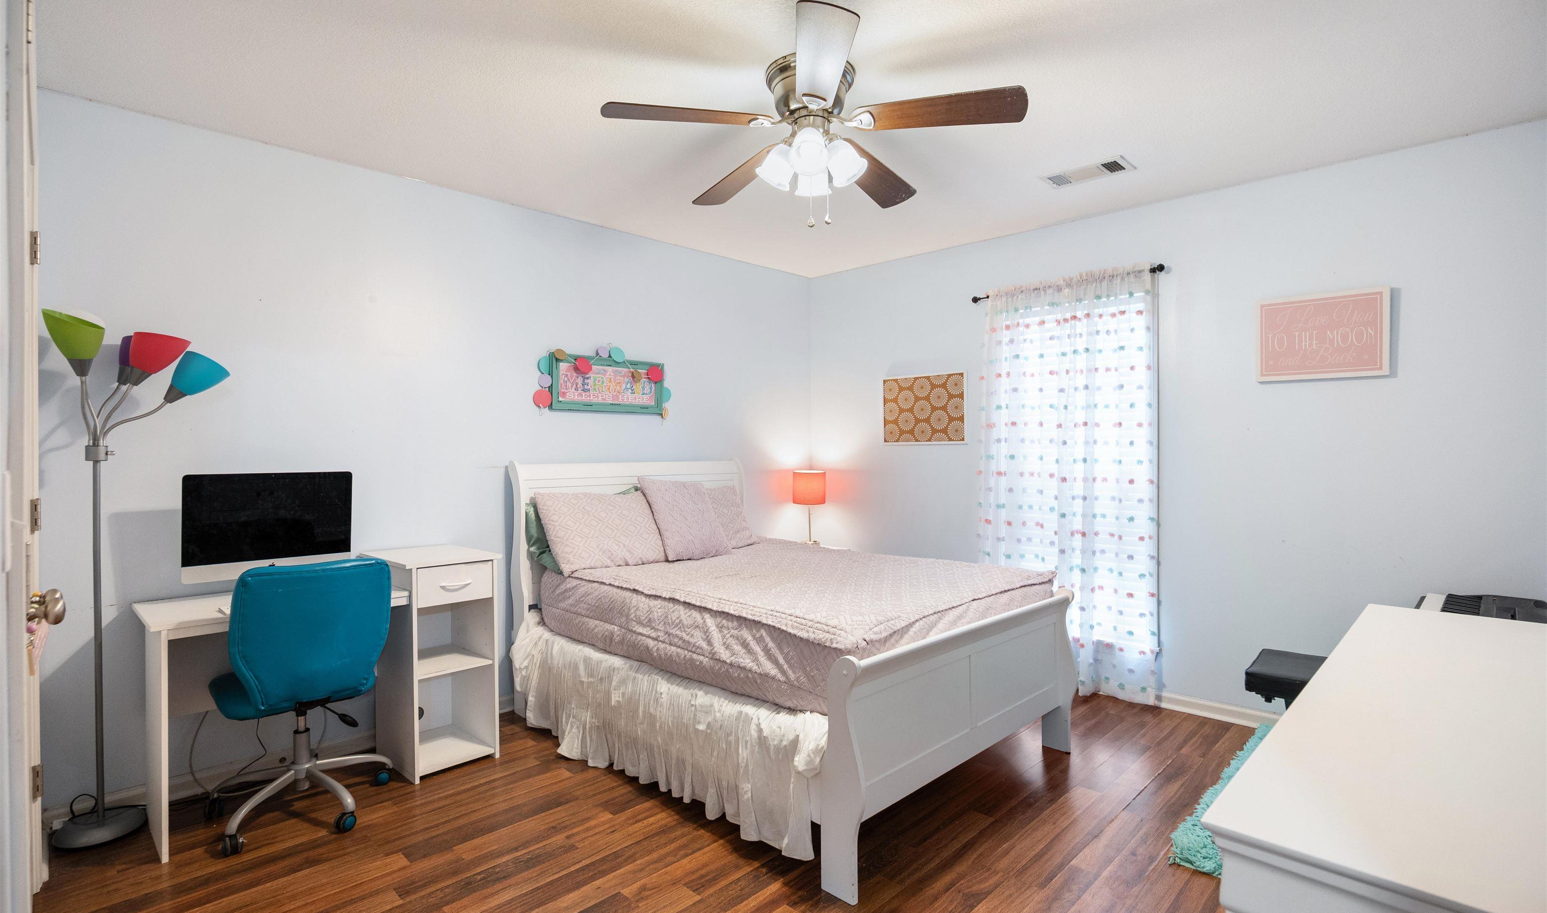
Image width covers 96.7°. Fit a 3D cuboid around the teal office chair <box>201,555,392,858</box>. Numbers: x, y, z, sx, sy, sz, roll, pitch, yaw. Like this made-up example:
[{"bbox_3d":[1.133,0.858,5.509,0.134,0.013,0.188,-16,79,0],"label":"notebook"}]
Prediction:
[{"bbox_3d":[-1.678,0.815,2.448,0.560,0.900,0.580,0,0,-40],"label":"teal office chair"}]

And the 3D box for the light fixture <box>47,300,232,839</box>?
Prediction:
[{"bbox_3d":[-2.155,0.391,2.322,0.480,1.750,0.360,0,0,-44],"label":"light fixture"}]

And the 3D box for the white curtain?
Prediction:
[{"bbox_3d":[1.587,0.132,3.790,0.960,2.240,0.100,0,0,41],"label":"white curtain"}]

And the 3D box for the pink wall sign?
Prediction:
[{"bbox_3d":[2.453,-0.528,3.080,0.460,0.365,0.030,0,0,41],"label":"pink wall sign"}]

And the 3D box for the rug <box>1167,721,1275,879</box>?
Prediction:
[{"bbox_3d":[2.061,1.246,2.386,1.500,0.040,0.850,0,0,-44],"label":"rug"}]

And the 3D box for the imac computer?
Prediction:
[{"bbox_3d":[-1.909,0.294,2.608,0.520,0.465,0.175,0,0,-44],"label":"imac computer"}]

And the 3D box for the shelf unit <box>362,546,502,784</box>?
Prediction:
[{"bbox_3d":[-1.432,0.838,2.915,0.380,0.850,0.500,0,0,-44],"label":"shelf unit"}]

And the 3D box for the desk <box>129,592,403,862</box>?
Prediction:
[{"bbox_3d":[-1.827,0.895,2.525,0.770,0.745,0.490,0,0,-44],"label":"desk"}]

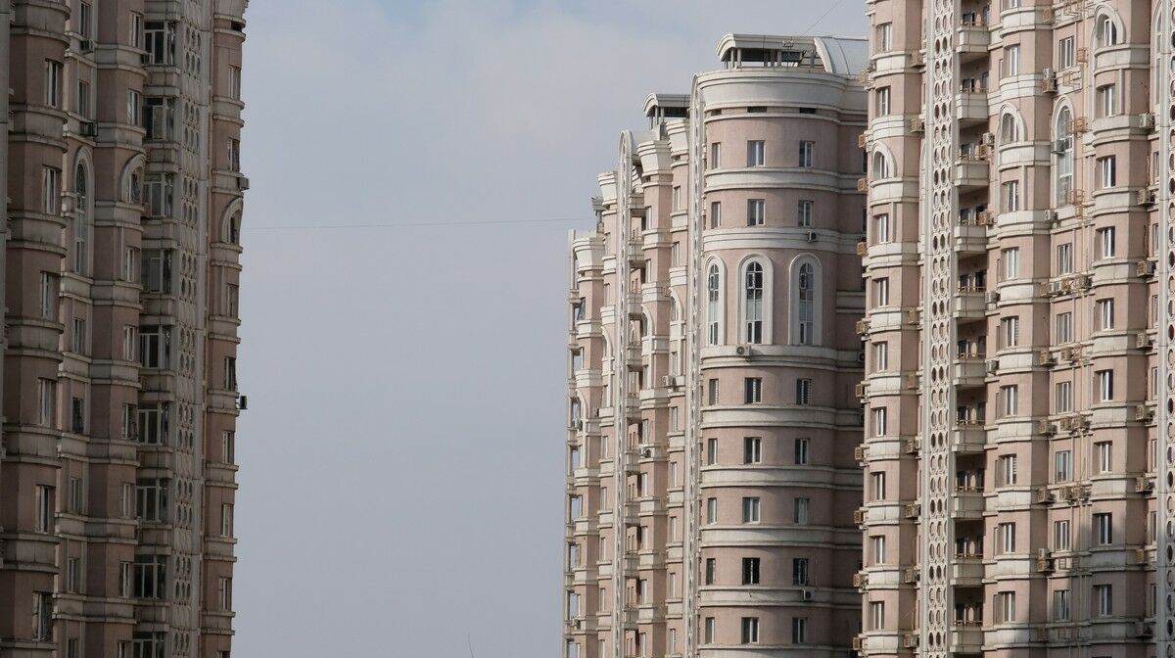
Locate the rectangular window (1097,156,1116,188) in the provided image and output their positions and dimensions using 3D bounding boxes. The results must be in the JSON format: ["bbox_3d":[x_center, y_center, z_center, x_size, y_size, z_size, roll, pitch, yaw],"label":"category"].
[{"bbox_3d":[22.916,-6.933,264.926,0.250,1.420,1.750,2,-4,-19],"label":"rectangular window"}]

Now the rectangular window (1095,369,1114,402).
[{"bbox_3d":[22.774,2.478,264.272,0.250,1.420,1.750,2,-4,-19],"label":"rectangular window"}]

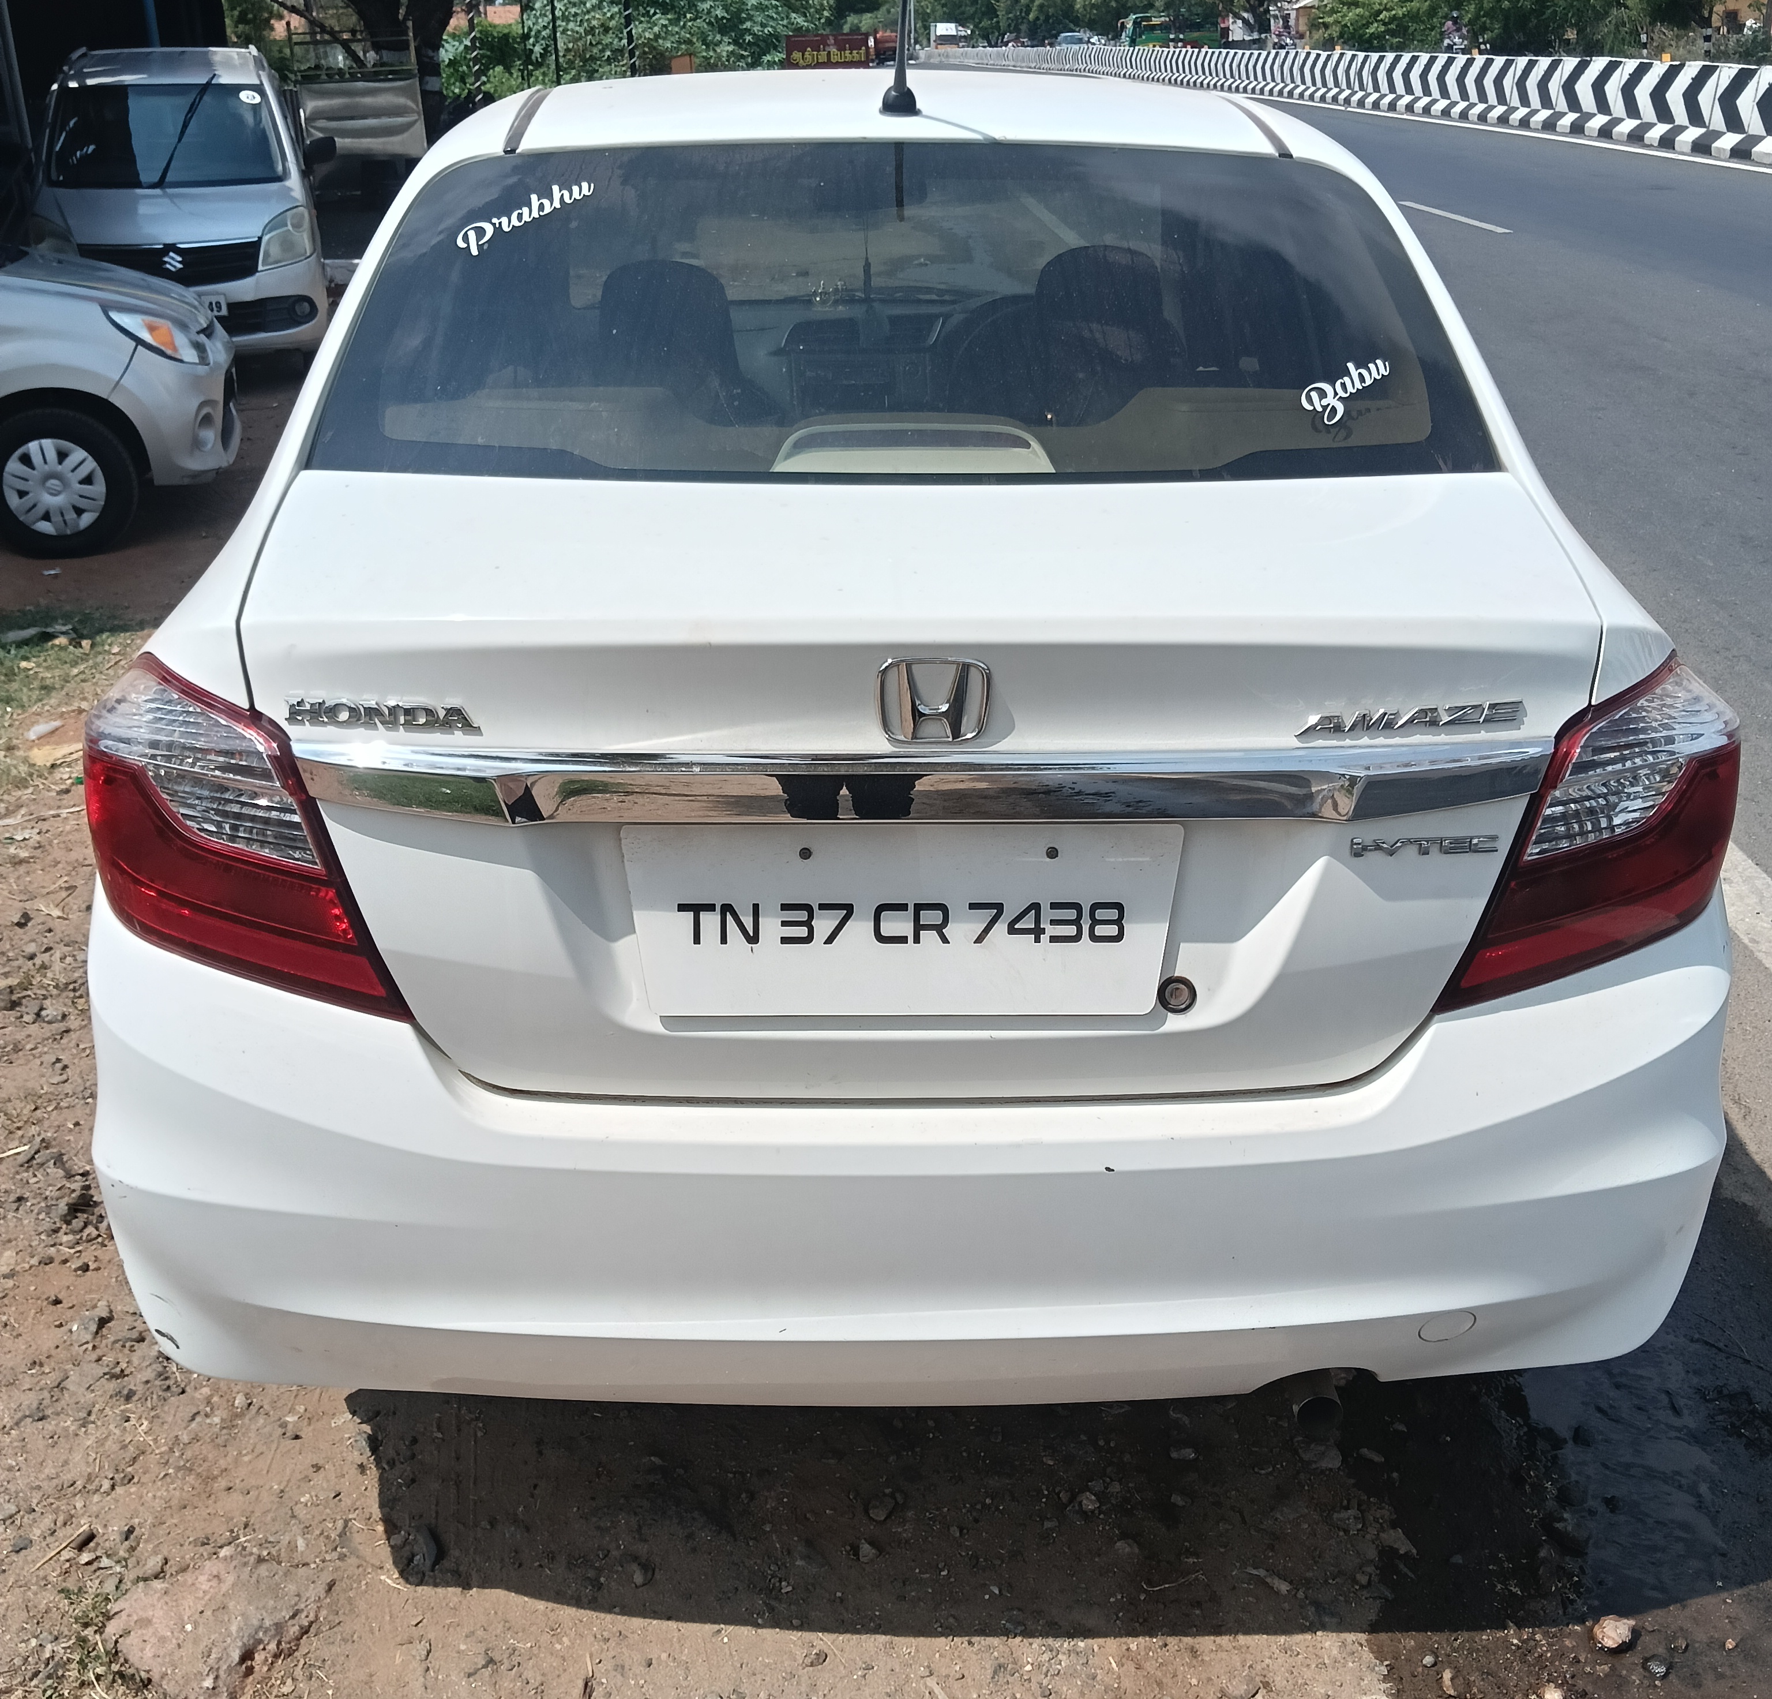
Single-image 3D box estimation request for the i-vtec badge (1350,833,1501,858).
[{"bbox_3d":[0.499,-0.003,1.699,0.138,0.020,0.008,-2,24,-5],"label":"i-vtec badge"}]

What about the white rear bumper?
[{"bbox_3d":[0.037,0.280,1.939,1.640,0.460,0.430,0,24,-1],"label":"white rear bumper"}]

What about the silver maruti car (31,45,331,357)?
[{"bbox_3d":[-3.951,-3.635,10.451,1.500,1.690,3.600,-7,25,-15],"label":"silver maruti car"}]

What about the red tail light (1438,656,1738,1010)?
[{"bbox_3d":[0.682,-0.025,1.802,0.320,0.290,0.250,-5,24,-12],"label":"red tail light"}]

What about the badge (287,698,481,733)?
[{"bbox_3d":[-0.446,-0.117,1.632,0.174,0.025,0.010,4,24,10],"label":"badge"}]

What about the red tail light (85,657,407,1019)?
[{"bbox_3d":[-0.618,-0.015,1.777,0.320,0.290,0.250,4,24,10],"label":"red tail light"}]

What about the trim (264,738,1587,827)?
[{"bbox_3d":[0.040,-0.065,1.639,1.155,0.070,0.090,0,24,-1],"label":"trim"}]

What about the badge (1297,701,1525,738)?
[{"bbox_3d":[0.471,-0.116,1.644,0.205,0.026,0.010,-4,24,-10],"label":"badge"}]

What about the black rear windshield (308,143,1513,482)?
[{"bbox_3d":[0.026,-0.632,2.099,1.220,0.120,0.680,0,48,-1],"label":"black rear windshield"}]

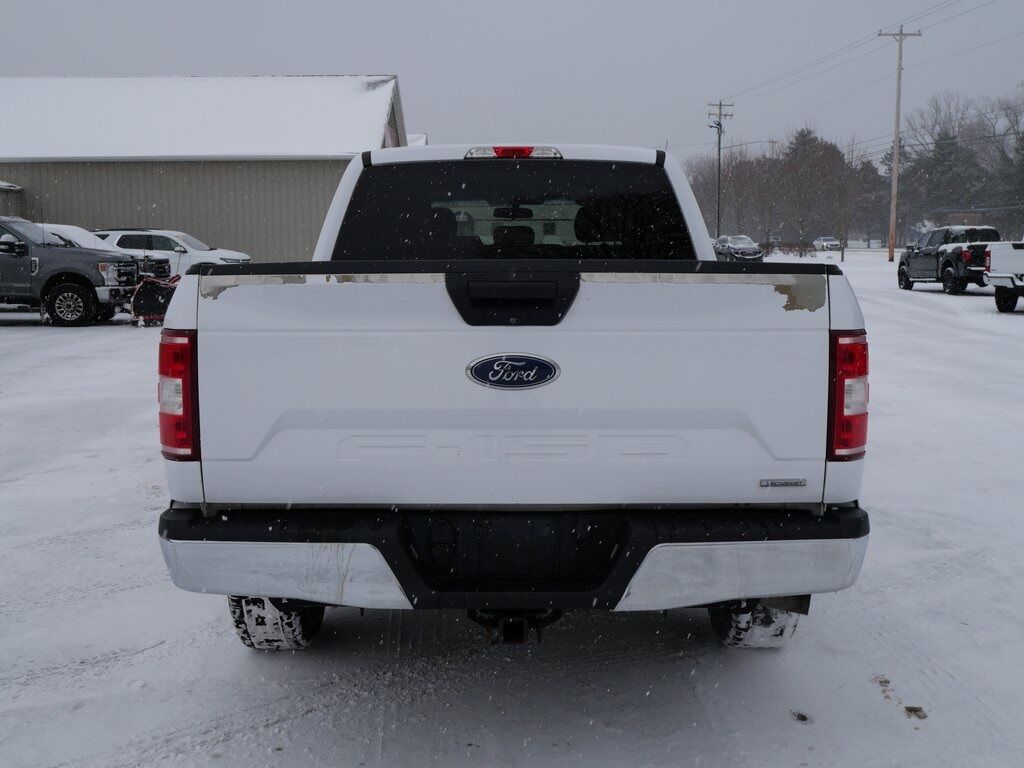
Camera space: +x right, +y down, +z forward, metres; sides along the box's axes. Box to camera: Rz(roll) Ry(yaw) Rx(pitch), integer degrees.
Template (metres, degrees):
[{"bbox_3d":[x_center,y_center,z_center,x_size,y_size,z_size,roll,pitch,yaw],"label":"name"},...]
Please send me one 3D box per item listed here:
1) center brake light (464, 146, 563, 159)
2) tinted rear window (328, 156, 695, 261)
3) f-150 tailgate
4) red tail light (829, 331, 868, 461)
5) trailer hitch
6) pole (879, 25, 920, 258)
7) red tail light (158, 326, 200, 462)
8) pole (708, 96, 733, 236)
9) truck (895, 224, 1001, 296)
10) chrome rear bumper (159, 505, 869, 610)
[{"bbox_3d":[0.004,-1.042,4.784,0.440,0.068,0.060,0,8,0],"label":"center brake light"},{"bbox_3d":[0.004,-0.760,4.711,1.580,0.500,0.100,0,-9,0],"label":"tinted rear window"},{"bbox_3d":[0.004,0.002,2.845,1.640,0.650,0.100,0,8,0],"label":"f-150 tailgate"},{"bbox_3d":[0.898,0.025,2.894,0.125,0.350,0.160,0,8,0],"label":"red tail light"},{"bbox_3d":[0.004,0.628,2.878,0.250,0.120,0.200,0,8,0],"label":"trailer hitch"},{"bbox_3d":[22.250,-13.789,61.718,2.450,13.400,0.400,-1,8,-5],"label":"pole"},{"bbox_3d":[-0.890,0.025,2.894,0.125,0.350,0.160,0,8,0],"label":"red tail light"},{"bbox_3d":[19.850,-19.707,102.292,2.400,14.500,0.400,-1,8,-5],"label":"pole"},{"bbox_3d":[13.764,-3.823,32.548,2.100,1.960,5.850,0,8,1],"label":"truck"},{"bbox_3d":[0.004,0.440,2.868,1.880,0.250,0.300,0,8,0],"label":"chrome rear bumper"}]

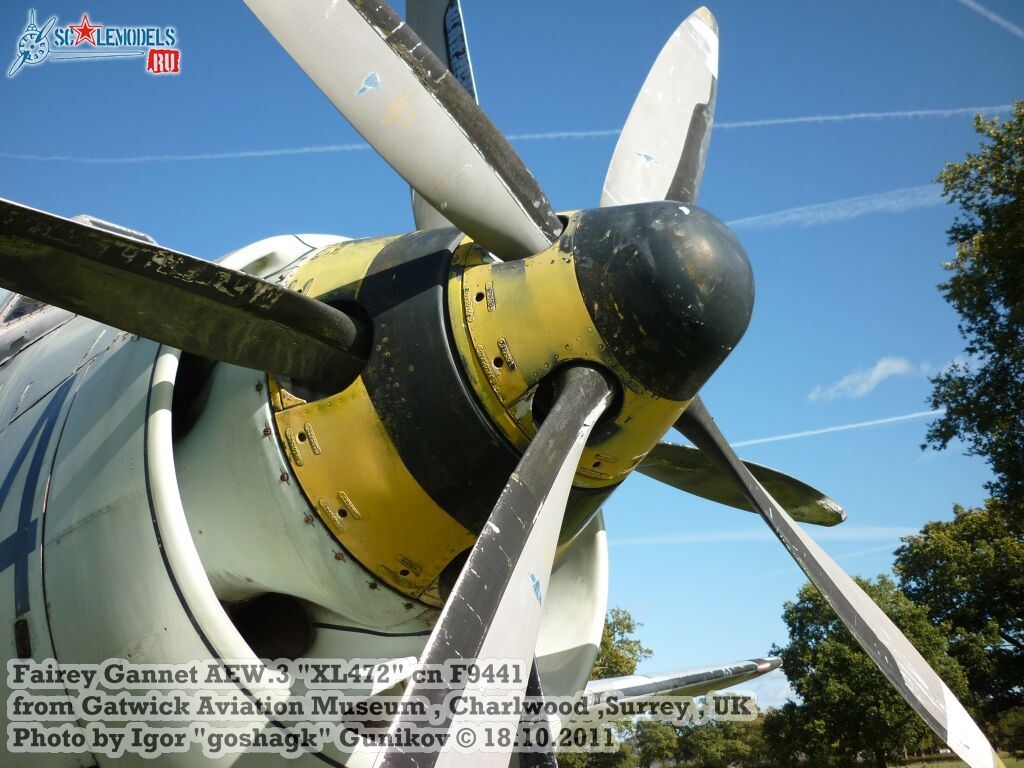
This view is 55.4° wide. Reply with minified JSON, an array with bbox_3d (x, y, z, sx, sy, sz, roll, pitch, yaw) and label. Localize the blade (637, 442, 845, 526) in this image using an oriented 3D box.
[{"bbox_3d":[0.700,0.308,3.030,1.450,0.105,0.250,19,-43,-43],"label":"blade"}]

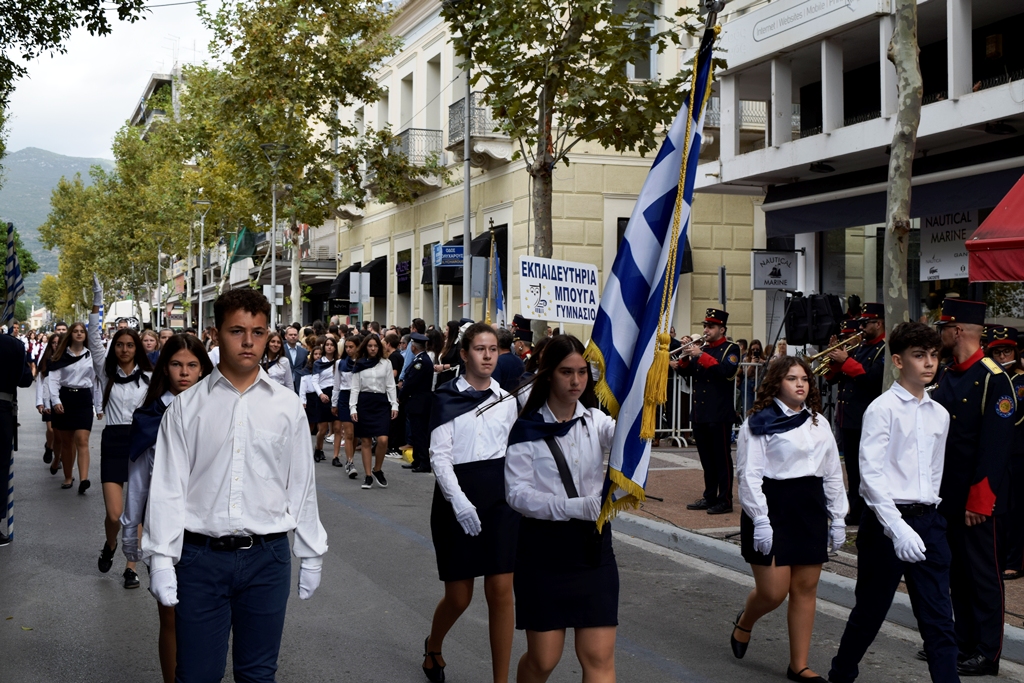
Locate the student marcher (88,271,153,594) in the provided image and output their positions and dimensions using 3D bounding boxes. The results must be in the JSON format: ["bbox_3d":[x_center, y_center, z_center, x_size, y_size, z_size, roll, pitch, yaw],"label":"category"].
[{"bbox_3d":[-2.530,0.588,8.500,0.500,2.000,0.550,0,0,-16],"label":"student marcher"}]

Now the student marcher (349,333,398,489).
[{"bbox_3d":[-1.471,0.733,13.900,0.500,1.640,0.450,0,0,-19],"label":"student marcher"}]

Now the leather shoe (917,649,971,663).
[{"bbox_3d":[2.171,1.575,6.600,0.290,0.095,0.110,0,0,-9],"label":"leather shoe"}]

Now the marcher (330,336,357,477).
[{"bbox_3d":[-1.862,0.740,14.900,0.450,1.630,0.420,1,-1,-21],"label":"marcher"}]

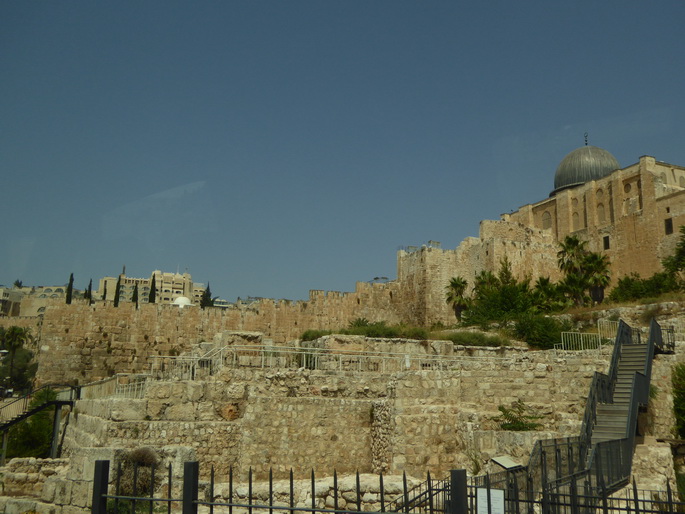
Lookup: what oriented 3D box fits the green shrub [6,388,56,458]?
[{"bbox_3d":[-16.665,8.947,37.000,2.800,3.800,2.500,0,-11,0],"label":"green shrub"}]

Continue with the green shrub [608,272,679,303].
[{"bbox_3d":[25.203,2.554,58.000,5.900,2.400,3.200,0,-11,0],"label":"green shrub"}]

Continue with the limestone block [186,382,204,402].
[{"bbox_3d":[-6.036,5.554,28.500,0.740,0.780,0.650,0,-11,0],"label":"limestone block"}]

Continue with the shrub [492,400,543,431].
[{"bbox_3d":[6.569,5.949,26.000,1.900,1.100,1.300,0,-11,0],"label":"shrub"}]

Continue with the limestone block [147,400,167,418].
[{"bbox_3d":[-7.579,6.251,28.300,0.740,0.740,0.650,0,-11,0],"label":"limestone block"}]

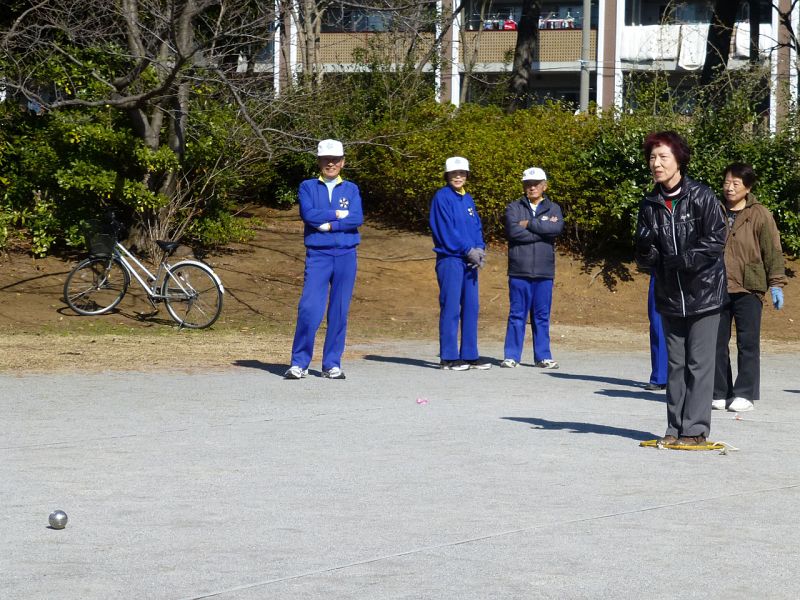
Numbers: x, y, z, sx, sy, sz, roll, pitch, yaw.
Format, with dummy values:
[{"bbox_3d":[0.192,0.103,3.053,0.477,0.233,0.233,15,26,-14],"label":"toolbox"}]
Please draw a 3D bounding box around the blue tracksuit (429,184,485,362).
[{"bbox_3d":[0.434,-0.203,18.100,0.450,1.380,0.330,-1,2,-38],"label":"blue tracksuit"}]

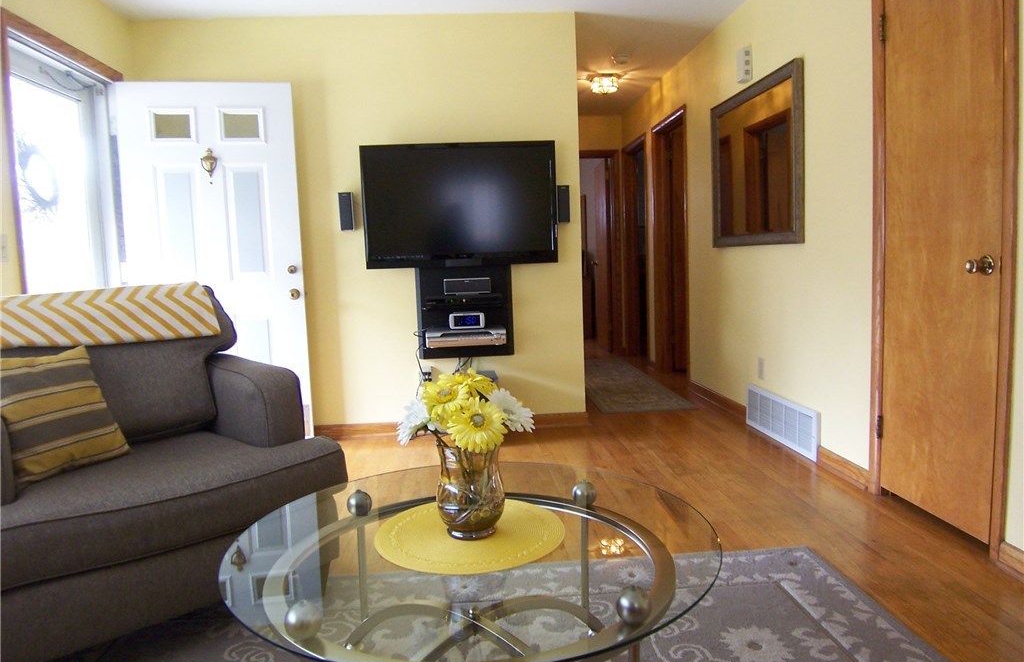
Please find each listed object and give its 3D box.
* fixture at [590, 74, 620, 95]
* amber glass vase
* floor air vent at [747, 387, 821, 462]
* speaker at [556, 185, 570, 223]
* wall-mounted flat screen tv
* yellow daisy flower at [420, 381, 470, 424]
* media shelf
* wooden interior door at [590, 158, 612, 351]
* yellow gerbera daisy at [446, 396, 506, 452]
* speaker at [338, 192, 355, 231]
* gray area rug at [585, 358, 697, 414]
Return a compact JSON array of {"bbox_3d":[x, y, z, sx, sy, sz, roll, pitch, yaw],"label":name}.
[{"bbox_3d":[0.736,-1.942,5.391,0.250,0.135,0.250,-3,6,-4],"label":"fixture"},{"bbox_3d":[-0.088,0.331,1.435,0.140,0.192,0.140,-3,6,-4],"label":"amber glass vase"},{"bbox_3d":[1.442,0.470,3.665,0.030,0.243,0.815,-3,6,-4],"label":"floor air vent"},{"bbox_3d":[0.301,-0.747,4.026,0.080,0.212,0.085,-3,6,-4],"label":"speaker"},{"bbox_3d":[-0.293,-0.724,3.949,1.107,0.691,0.090,-3,6,-4],"label":"wall-mounted flat screen tv"},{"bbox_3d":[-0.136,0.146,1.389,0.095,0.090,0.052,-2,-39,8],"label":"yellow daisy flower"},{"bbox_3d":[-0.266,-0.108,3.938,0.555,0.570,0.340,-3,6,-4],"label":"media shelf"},{"bbox_3d":[0.973,-0.785,7.450,0.040,1.990,0.720,-3,6,-9],"label":"wooden interior door"},{"bbox_3d":[-0.070,0.189,1.357,0.116,0.116,0.045,-3,-14,-4],"label":"yellow gerbera daisy"},{"bbox_3d":[-0.952,-0.686,3.939,0.080,0.214,0.085,-3,6,-4],"label":"speaker"},{"bbox_3d":[0.843,0.413,5.720,0.625,0.012,2.460,-3,6,-4],"label":"gray area rug"}]

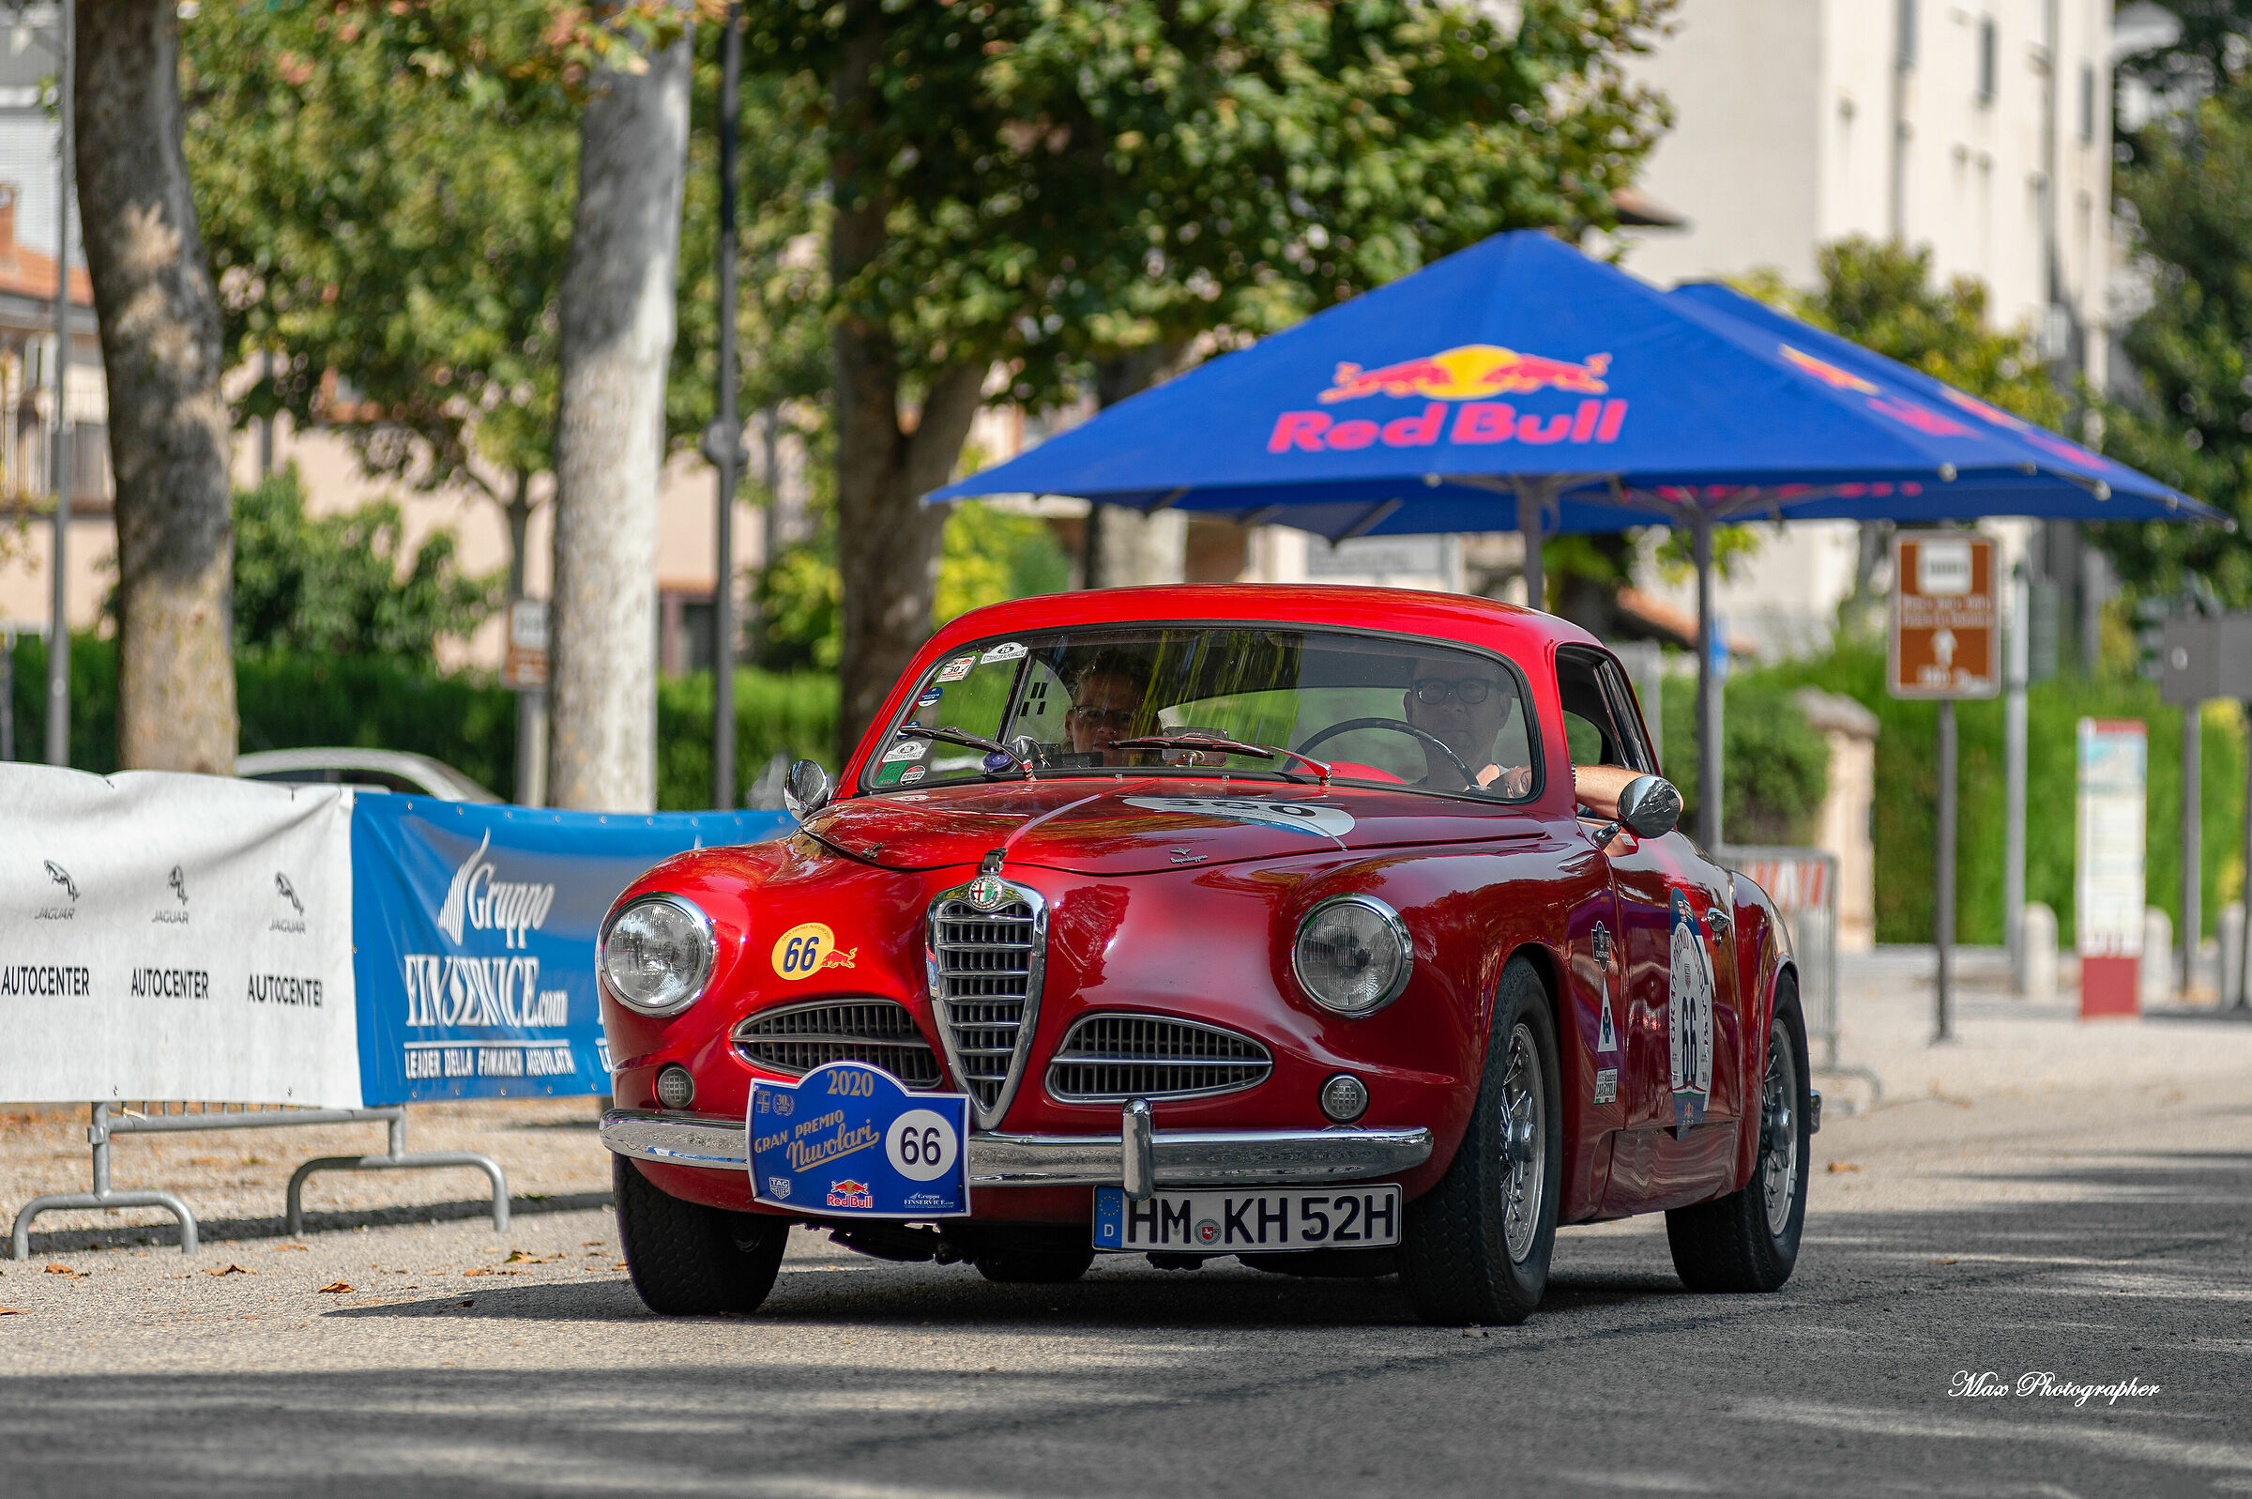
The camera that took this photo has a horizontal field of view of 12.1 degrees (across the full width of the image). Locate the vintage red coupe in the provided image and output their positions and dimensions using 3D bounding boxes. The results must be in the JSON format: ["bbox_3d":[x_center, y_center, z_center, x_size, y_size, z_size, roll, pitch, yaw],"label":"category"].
[{"bbox_3d":[0.275,0.347,19.460,1.610,1.340,4.400,0,-1,13],"label":"vintage red coupe"}]

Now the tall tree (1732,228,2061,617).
[{"bbox_3d":[7.000,-1.370,95.000,3.100,6.500,3.100,1,-1,0],"label":"tall tree"}]

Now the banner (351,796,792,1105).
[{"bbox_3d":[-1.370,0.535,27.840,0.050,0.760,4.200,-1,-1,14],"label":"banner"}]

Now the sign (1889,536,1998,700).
[{"bbox_3d":[4.470,-0.734,58.000,0.600,0.910,0.050,0,-1,7],"label":"sign"}]

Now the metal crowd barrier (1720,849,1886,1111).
[{"bbox_3d":[2.690,0.950,44.700,0.500,1.100,2.300,0,-1,17],"label":"metal crowd barrier"}]

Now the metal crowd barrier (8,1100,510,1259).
[{"bbox_3d":[-2.030,0.617,25.100,0.500,1.100,2.250,-1,-1,14],"label":"metal crowd barrier"}]

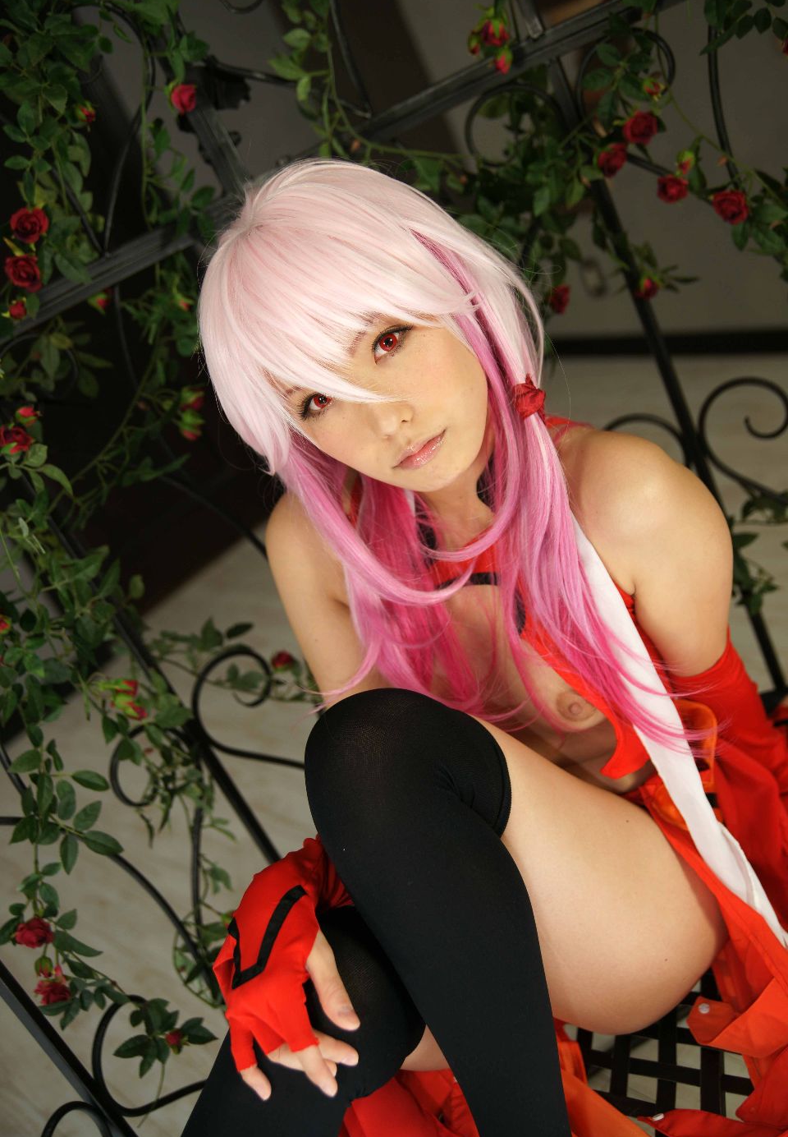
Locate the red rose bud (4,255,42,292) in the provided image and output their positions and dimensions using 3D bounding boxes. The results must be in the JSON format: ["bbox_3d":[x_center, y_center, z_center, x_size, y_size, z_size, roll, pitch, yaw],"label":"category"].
[{"bbox_3d":[-0.318,-0.253,0.985,0.033,0.032,0.025,-31,15,-8],"label":"red rose bud"}]

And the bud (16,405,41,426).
[{"bbox_3d":[-0.363,-0.151,1.140,0.022,0.022,0.021,6,21,0],"label":"bud"}]

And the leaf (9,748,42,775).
[{"bbox_3d":[-0.314,0.165,0.980,0.035,0.017,0.009,-35,2,-20],"label":"leaf"}]

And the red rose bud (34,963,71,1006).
[{"bbox_3d":[-0.291,0.354,0.980,0.032,0.030,0.033,3,58,-16],"label":"red rose bud"}]

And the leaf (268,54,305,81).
[{"bbox_3d":[-0.100,-0.466,1.070,0.017,0.041,0.009,-63,15,19],"label":"leaf"}]

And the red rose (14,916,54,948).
[{"bbox_3d":[-0.344,0.348,1.100,0.037,0.037,0.029,5,35,8],"label":"red rose"}]

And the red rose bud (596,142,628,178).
[{"bbox_3d":[0.205,-0.384,1.080,0.031,0.031,0.029,-2,28,-39],"label":"red rose bud"}]

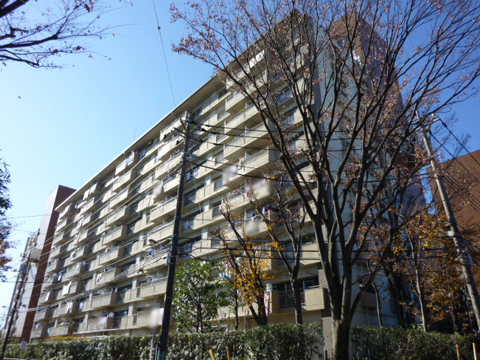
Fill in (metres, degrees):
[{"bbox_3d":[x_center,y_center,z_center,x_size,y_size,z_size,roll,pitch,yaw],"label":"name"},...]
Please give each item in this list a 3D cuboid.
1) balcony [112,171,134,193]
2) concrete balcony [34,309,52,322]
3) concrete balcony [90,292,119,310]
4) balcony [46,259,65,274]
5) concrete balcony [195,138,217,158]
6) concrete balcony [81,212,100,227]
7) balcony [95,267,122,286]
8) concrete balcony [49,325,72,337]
[{"bbox_3d":[-15.970,0.331,48.782,1.150,1.330,5.330,22,-34,-37],"label":"balcony"},{"bbox_3d":[-33.451,23.184,59.173,1.150,1.370,5.130,22,-34,-37],"label":"concrete balcony"},{"bbox_3d":[-15.956,14.551,41.668,1.150,1.330,5.330,22,-34,-37],"label":"concrete balcony"},{"bbox_3d":[-33.462,15.941,62.799,1.150,1.370,5.130,22,-34,-37],"label":"balcony"},{"bbox_3d":[-3.355,-3.254,35.872,0.721,1.292,3.177,22,-34,-37],"label":"concrete balcony"},{"bbox_3d":[-24.519,6.871,56.185,1.200,1.304,5.346,22,-34,-37],"label":"concrete balcony"},{"bbox_3d":[-15.959,12.181,42.854,1.150,1.330,5.330,22,-34,-37],"label":"balcony"},{"bbox_3d":[-24.587,21.112,49.114,1.200,1.304,5.346,22,-34,-37],"label":"concrete balcony"}]

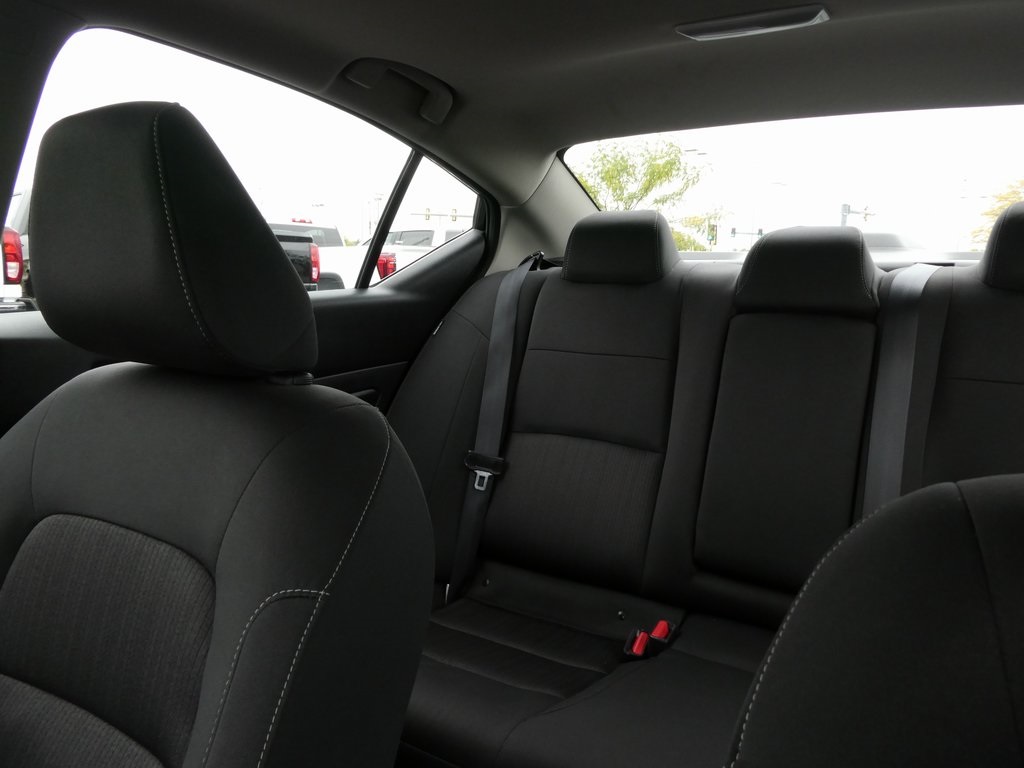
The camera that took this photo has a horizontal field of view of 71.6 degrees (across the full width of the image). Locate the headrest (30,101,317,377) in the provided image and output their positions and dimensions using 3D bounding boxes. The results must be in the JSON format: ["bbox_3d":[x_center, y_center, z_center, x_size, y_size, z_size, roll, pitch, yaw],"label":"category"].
[{"bbox_3d":[-0.299,-0.106,0.585,0.240,0.195,0.145,5,10,30],"label":"headrest"}]

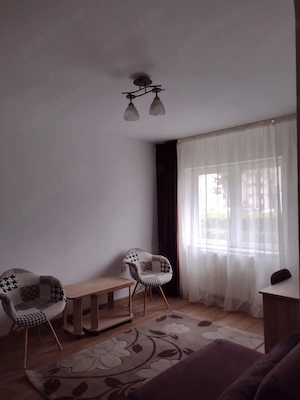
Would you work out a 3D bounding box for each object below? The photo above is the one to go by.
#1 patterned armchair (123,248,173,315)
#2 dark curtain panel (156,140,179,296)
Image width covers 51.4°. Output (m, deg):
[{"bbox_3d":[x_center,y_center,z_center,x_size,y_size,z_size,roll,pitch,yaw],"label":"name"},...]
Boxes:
[{"bbox_3d":[-0.055,1.155,4.560,0.630,0.830,0.610,1,-2,-38],"label":"patterned armchair"},{"bbox_3d":[0.290,0.316,5.281,0.400,2.530,0.140,-2,-2,42],"label":"dark curtain panel"}]

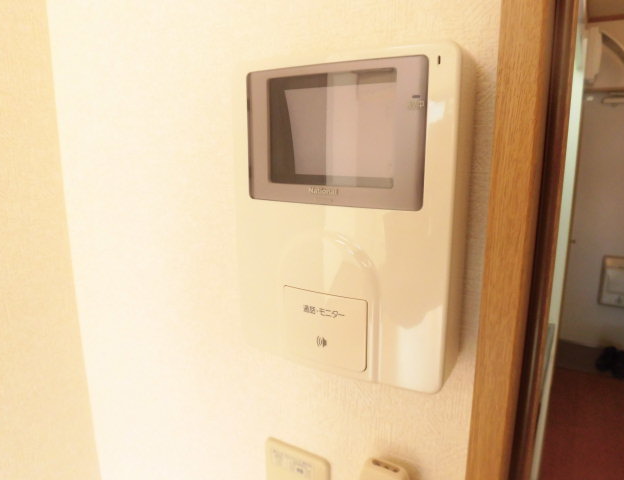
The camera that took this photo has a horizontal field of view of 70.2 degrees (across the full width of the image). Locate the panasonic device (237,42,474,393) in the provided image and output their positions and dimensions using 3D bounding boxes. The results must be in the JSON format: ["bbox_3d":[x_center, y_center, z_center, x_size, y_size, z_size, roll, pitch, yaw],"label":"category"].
[{"bbox_3d":[0.026,-0.015,0.303,0.146,0.202,0.056,6,13,27],"label":"panasonic device"}]

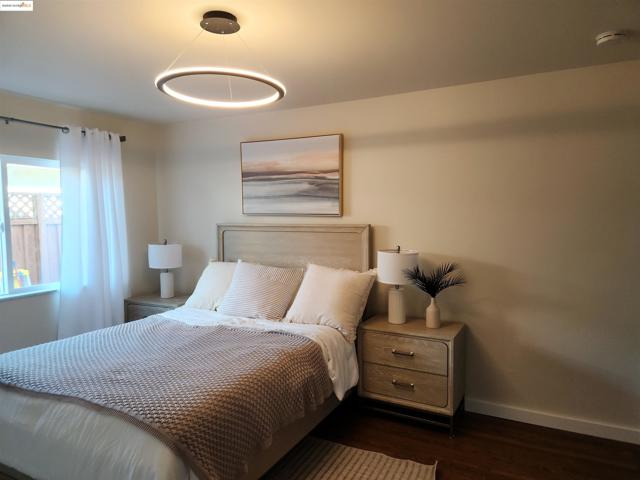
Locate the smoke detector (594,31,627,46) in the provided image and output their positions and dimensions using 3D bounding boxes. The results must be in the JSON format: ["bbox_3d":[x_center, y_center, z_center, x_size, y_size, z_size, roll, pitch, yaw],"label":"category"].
[{"bbox_3d":[1.538,-1.057,2.243,0.138,0.042,0.138,2,4,28],"label":"smoke detector"}]

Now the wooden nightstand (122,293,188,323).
[{"bbox_3d":[-1.523,0.921,4.289,0.700,0.673,0.395,2,4,28],"label":"wooden nightstand"}]

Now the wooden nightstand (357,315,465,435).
[{"bbox_3d":[0.694,0.976,3.216,0.700,0.673,0.395,2,4,28],"label":"wooden nightstand"}]

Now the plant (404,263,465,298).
[{"bbox_3d":[0.830,0.293,3.110,0.430,0.275,0.270,2,4,28],"label":"plant"}]

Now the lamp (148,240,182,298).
[{"bbox_3d":[-1.546,0.291,4.283,0.305,0.585,0.305,2,4,28],"label":"lamp"}]

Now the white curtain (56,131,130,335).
[{"bbox_3d":[-2.075,0.123,3.921,0.110,2.250,0.700,2,4,28],"label":"white curtain"}]

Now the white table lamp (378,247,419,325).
[{"bbox_3d":[0.590,0.342,3.247,0.305,0.587,0.305,2,4,28],"label":"white table lamp"}]

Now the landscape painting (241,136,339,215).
[{"bbox_3d":[-0.274,-0.561,3.824,1.035,0.685,0.042,2,4,28],"label":"landscape painting"}]

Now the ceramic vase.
[{"bbox_3d":[0.833,0.533,3.126,0.099,0.222,0.099,2,4,28],"label":"ceramic vase"}]

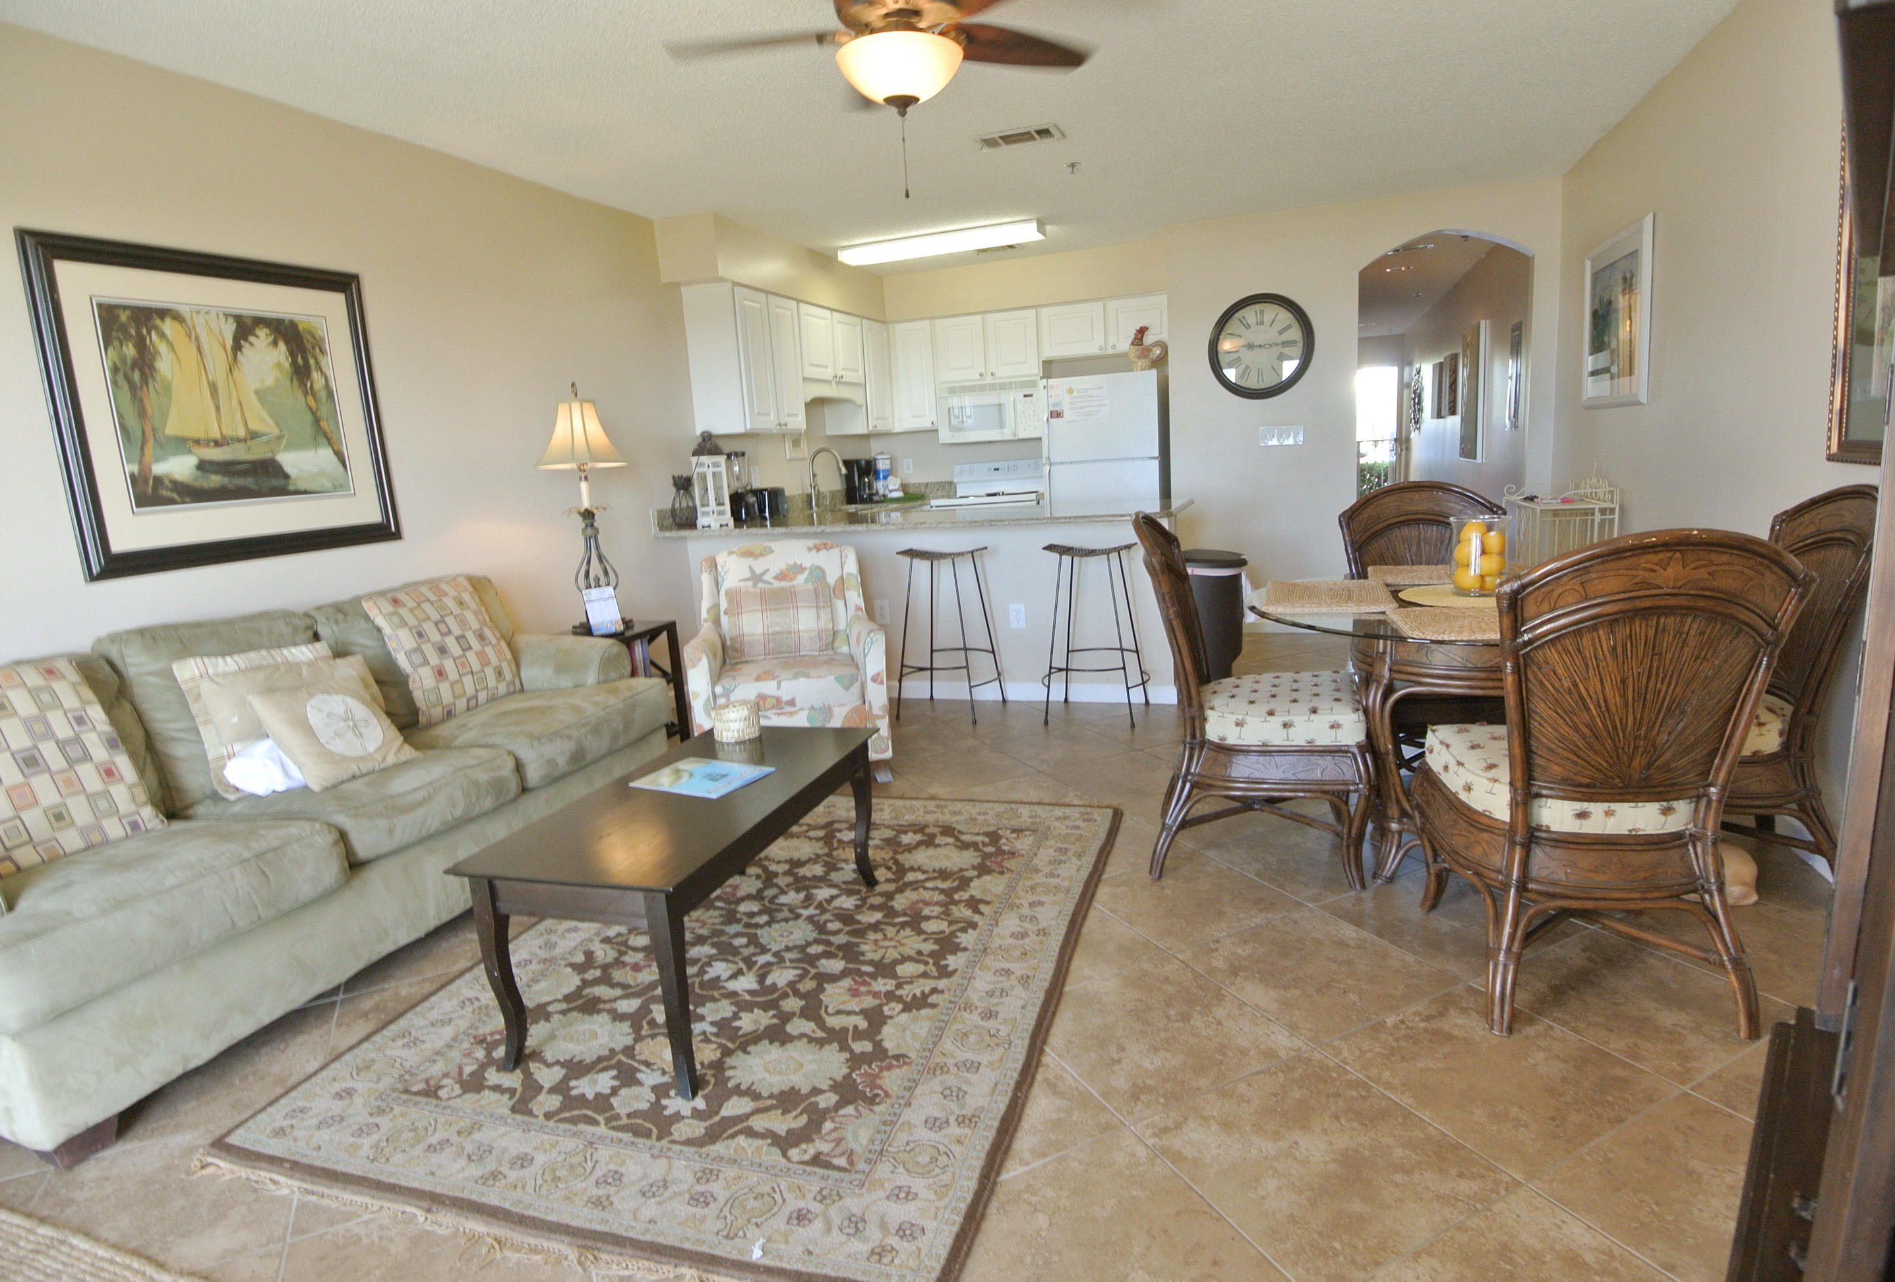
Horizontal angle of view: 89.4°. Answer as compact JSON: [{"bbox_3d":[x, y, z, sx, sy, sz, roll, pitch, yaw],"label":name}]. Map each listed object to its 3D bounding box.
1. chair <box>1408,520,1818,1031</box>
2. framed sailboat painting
[{"bbox_3d":[1.367,0.238,2.079,0.484,1.004,0.593,-2,11,12],"label":"chair"},{"bbox_3d":[-2.257,-0.732,3.042,0.042,0.932,1.010,0,11,20],"label":"framed sailboat painting"}]

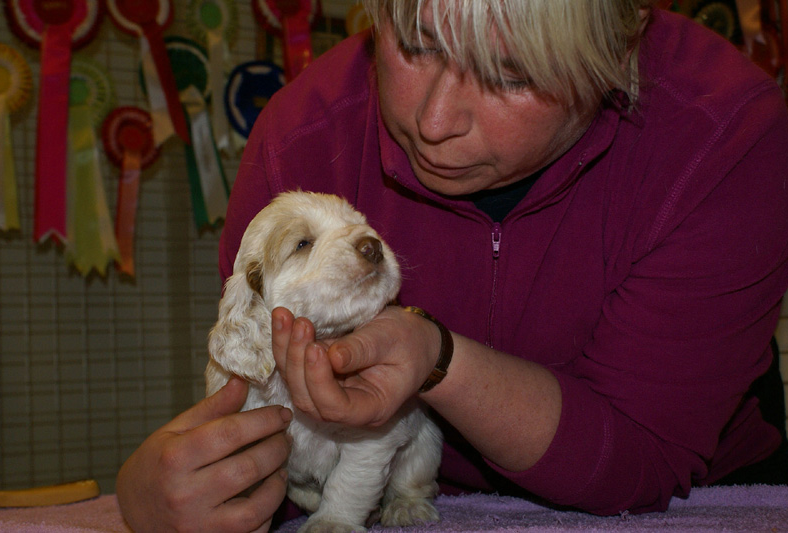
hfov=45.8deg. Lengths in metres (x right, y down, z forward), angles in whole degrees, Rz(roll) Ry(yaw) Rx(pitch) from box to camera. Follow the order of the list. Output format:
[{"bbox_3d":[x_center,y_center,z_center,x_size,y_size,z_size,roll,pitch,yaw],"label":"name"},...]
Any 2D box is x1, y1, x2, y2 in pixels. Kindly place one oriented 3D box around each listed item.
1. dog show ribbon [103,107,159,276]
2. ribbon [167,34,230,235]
[{"bbox_3d":[-0.468,-0.133,1.660,0.098,0.303,0.028,-1,0,-13],"label":"dog show ribbon"},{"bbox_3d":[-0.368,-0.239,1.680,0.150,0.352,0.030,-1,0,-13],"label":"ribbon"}]

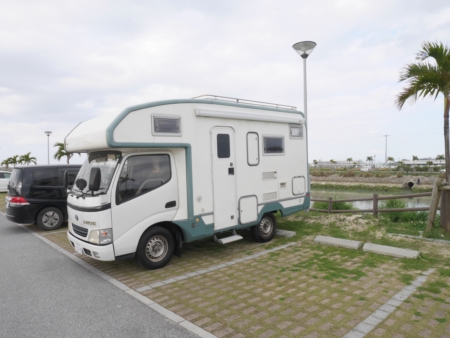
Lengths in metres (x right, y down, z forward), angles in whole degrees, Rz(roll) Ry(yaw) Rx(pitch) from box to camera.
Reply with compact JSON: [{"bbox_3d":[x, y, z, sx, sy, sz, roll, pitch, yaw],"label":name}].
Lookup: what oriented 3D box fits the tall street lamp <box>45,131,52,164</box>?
[{"bbox_3d":[-18.625,-0.953,33.000,0.800,5.650,0.800,-1,0,-43],"label":"tall street lamp"}]

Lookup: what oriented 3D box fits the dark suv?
[{"bbox_3d":[-4.067,0.746,9.937,4.650,1.780,1.720,-1,0,-42],"label":"dark suv"}]

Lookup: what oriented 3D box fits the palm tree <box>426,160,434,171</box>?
[{"bbox_3d":[51.342,-1.012,78.000,1.700,2.900,1.700,-1,0,-43],"label":"palm tree"}]

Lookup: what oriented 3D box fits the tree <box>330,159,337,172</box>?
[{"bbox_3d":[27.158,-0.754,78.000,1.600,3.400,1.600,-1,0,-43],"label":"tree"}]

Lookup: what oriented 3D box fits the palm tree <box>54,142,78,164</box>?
[{"bbox_3d":[-14.126,-0.307,28.000,2.300,4.200,2.300,-1,0,-43],"label":"palm tree"}]

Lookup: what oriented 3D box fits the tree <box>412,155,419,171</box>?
[{"bbox_3d":[47.594,-1.534,78.000,1.600,4.100,1.600,-1,0,-43],"label":"tree"}]

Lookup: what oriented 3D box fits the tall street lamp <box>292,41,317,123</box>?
[{"bbox_3d":[2.708,-1.333,10.400,0.800,5.650,0.800,-1,0,-43],"label":"tall street lamp"}]

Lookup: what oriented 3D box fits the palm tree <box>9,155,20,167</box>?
[{"bbox_3d":[-30.971,-0.008,46.000,2.000,4.200,2.000,-1,0,-43],"label":"palm tree"}]

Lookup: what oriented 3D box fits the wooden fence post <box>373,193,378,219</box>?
[{"bbox_3d":[4.513,1.087,9.350,0.140,0.740,0.140,-1,0,-43],"label":"wooden fence post"}]

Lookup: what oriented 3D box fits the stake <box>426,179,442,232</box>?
[{"bbox_3d":[4.828,0.855,7.250,0.120,1.240,0.120,11,-2,-43],"label":"stake"}]

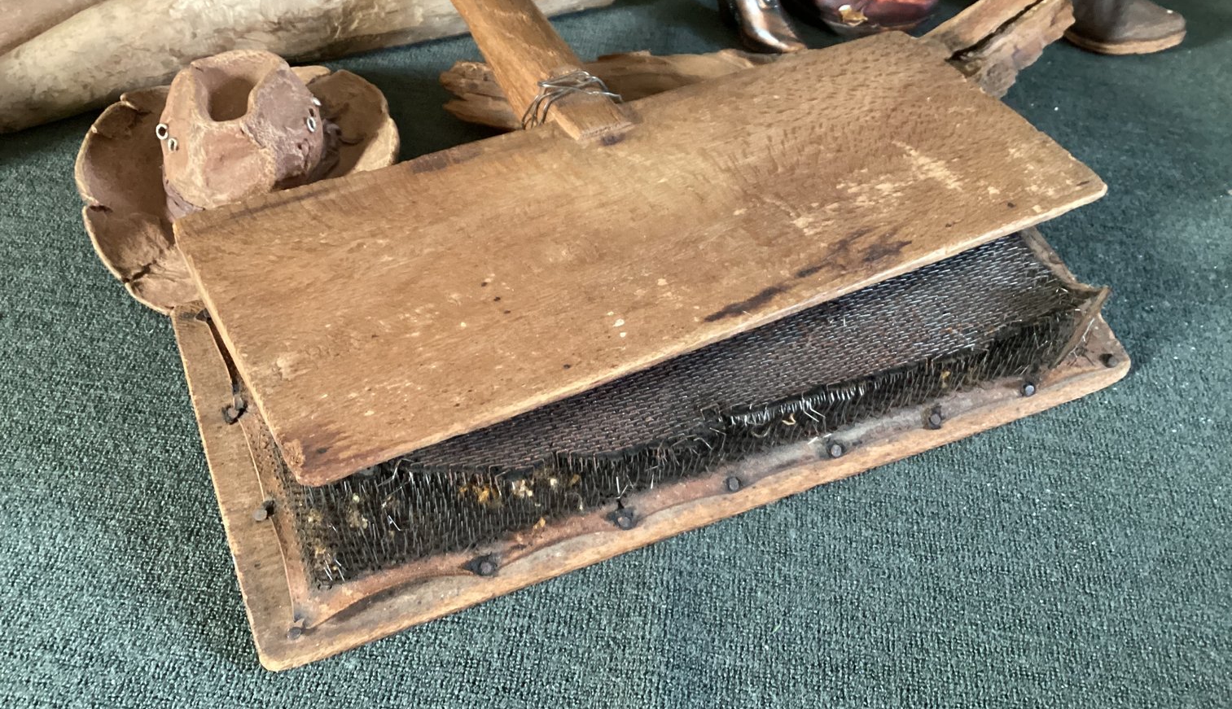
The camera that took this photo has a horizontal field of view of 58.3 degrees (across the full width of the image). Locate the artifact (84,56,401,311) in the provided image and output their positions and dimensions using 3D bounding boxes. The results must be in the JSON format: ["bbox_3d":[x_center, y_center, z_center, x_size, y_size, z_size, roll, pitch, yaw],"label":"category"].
[{"bbox_3d":[-0.138,-0.078,0.406,0.109,0.054,0.110,-5,49,-9],"label":"artifact"}]

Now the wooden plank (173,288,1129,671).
[{"bbox_3d":[0.015,-0.007,0.376,0.299,0.021,0.140,-16,51,-18],"label":"wooden plank"}]

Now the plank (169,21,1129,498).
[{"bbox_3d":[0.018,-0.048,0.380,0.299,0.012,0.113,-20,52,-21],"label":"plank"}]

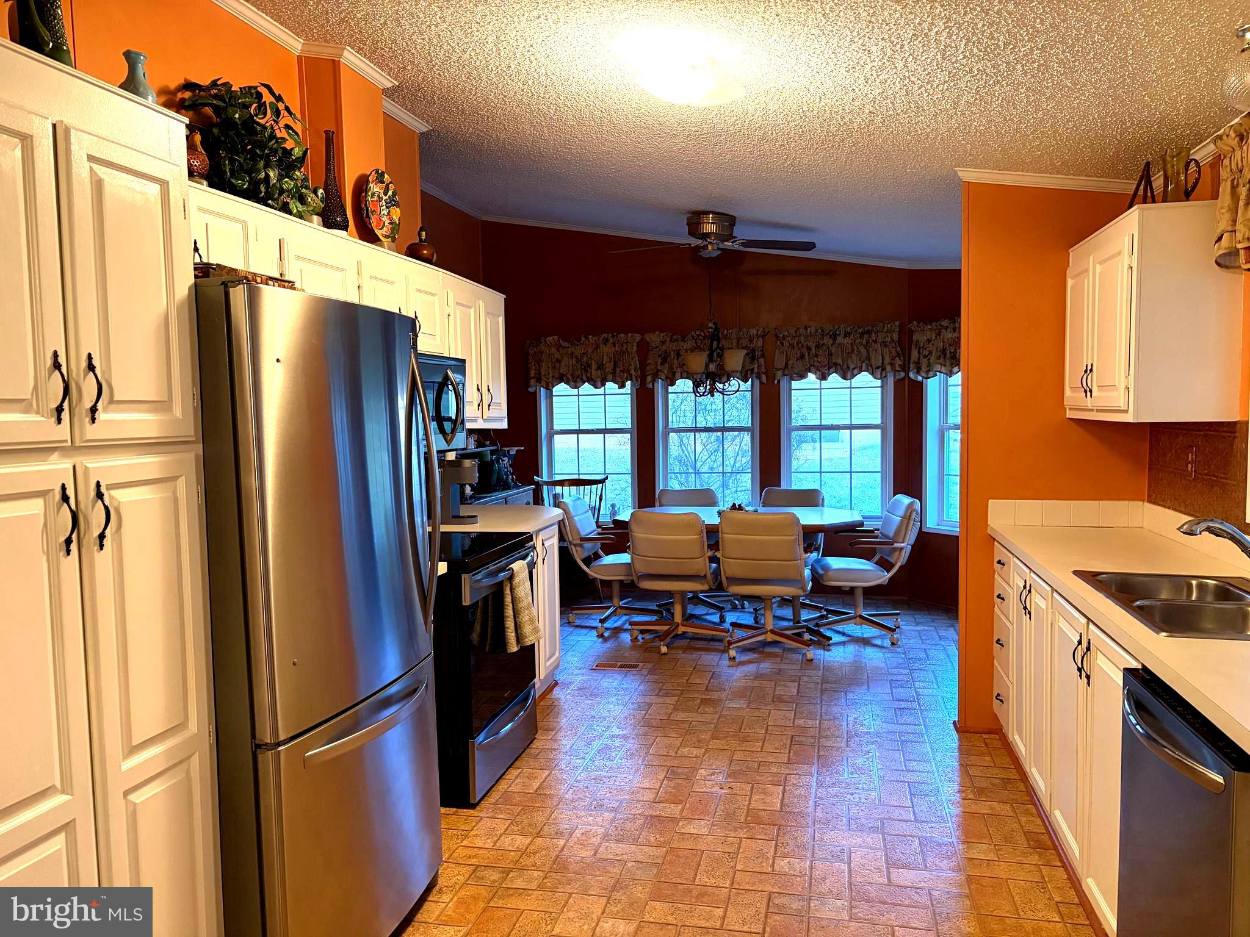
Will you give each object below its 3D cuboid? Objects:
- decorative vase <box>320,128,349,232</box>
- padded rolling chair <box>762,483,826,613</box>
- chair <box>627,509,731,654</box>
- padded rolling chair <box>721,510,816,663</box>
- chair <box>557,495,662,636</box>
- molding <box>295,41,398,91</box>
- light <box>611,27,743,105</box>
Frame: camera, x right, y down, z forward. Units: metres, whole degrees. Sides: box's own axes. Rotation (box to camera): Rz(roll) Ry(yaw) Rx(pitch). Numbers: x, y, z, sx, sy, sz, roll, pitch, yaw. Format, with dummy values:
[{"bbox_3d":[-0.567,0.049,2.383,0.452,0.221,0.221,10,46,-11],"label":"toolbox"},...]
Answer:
[{"bbox_3d":[-1.063,-1.038,3.422,0.110,0.375,0.110,0,4,13],"label":"decorative vase"},{"bbox_3d":[1.145,0.598,6.581,0.600,0.870,0.650,0,4,13],"label":"padded rolling chair"},{"bbox_3d":[0.324,0.670,5.786,0.600,0.860,0.650,0,4,13],"label":"chair"},{"bbox_3d":[0.849,0.649,5.556,0.570,0.872,0.640,0,4,21],"label":"padded rolling chair"},{"bbox_3d":[-0.103,0.622,6.264,0.640,0.872,0.570,0,4,10],"label":"chair"},{"bbox_3d":[-1.113,-1.602,3.780,0.220,0.085,0.460,0,4,13],"label":"molding"},{"bbox_3d":[0.211,-1.330,3.225,0.410,0.110,0.410,0,4,13],"label":"light"}]

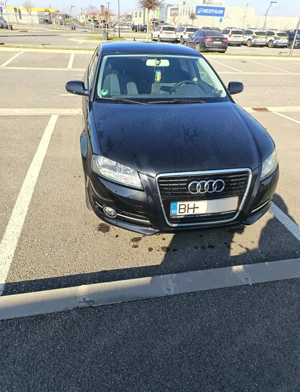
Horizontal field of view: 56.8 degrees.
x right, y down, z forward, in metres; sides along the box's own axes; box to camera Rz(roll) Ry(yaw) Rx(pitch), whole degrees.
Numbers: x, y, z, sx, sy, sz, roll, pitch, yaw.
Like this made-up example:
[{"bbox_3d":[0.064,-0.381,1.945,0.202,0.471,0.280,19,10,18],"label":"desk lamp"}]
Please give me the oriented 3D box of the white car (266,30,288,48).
[{"bbox_3d":[15.291,-19.502,34.340,1.800,1.680,4.350,-4,32,-10],"label":"white car"}]

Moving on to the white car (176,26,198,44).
[{"bbox_3d":[4.070,-18.020,31.000,1.784,1.650,4.500,-3,33,-10],"label":"white car"}]

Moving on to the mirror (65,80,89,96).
[{"bbox_3d":[-0.757,-1.120,2.880,0.240,0.150,0.130,-4,31,-11],"label":"mirror"}]

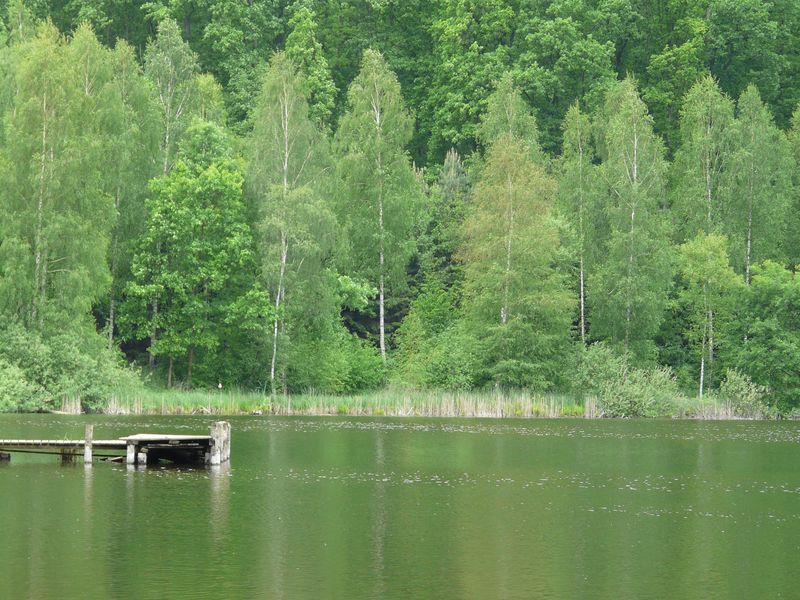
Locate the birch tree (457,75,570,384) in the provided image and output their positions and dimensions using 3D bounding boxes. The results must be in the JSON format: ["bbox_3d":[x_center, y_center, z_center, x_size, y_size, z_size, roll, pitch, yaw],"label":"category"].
[{"bbox_3d":[4.419,-2.429,133.500,4.360,12.240,4.360,1,-1,0],"label":"birch tree"}]

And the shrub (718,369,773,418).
[{"bbox_3d":[12.772,3.456,129.000,2.000,1.850,2.000,1,-1,0],"label":"shrub"}]

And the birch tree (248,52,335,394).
[{"bbox_3d":[-4.120,-2.791,132.500,3.270,13.210,3.430,1,-1,0],"label":"birch tree"}]

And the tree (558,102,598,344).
[{"bbox_3d":[7.059,-2.076,138.000,1.580,11.470,1.820,1,-1,0],"label":"tree"}]

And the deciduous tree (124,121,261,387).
[{"bbox_3d":[-8.027,-1.644,135.000,5.260,10.600,5.000,1,-1,0],"label":"deciduous tree"}]

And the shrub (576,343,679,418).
[{"bbox_3d":[8.442,2.987,129.500,3.790,2.820,3.410,1,-1,0],"label":"shrub"}]

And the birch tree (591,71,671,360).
[{"bbox_3d":[9.094,-2.484,136.500,3.130,12.360,3.290,1,-1,0],"label":"birch tree"}]

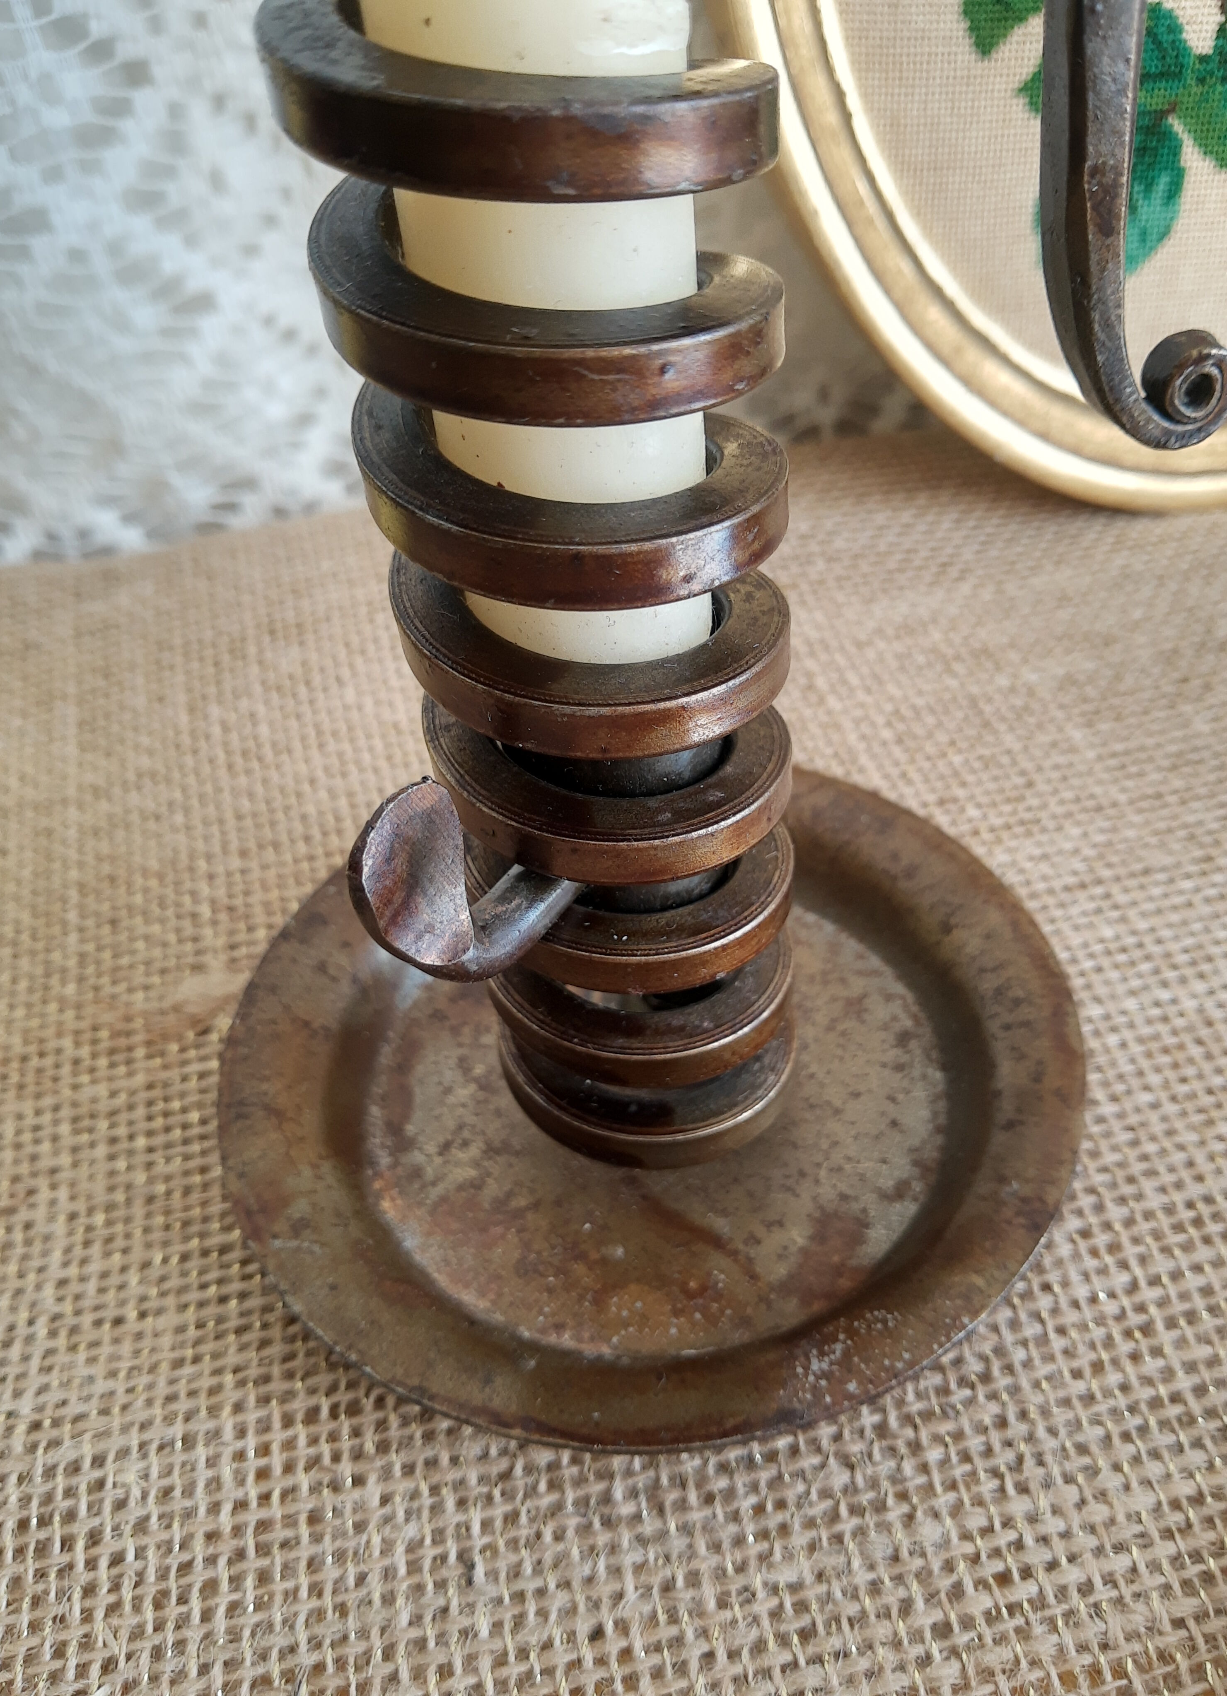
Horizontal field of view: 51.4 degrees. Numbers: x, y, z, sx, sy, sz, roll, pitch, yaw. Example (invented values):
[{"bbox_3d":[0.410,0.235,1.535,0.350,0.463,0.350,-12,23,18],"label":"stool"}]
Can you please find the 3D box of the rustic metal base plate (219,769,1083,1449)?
[{"bbox_3d":[0.004,0.025,0.161,0.104,0.011,0.104,-4,43,4],"label":"rustic metal base plate"}]

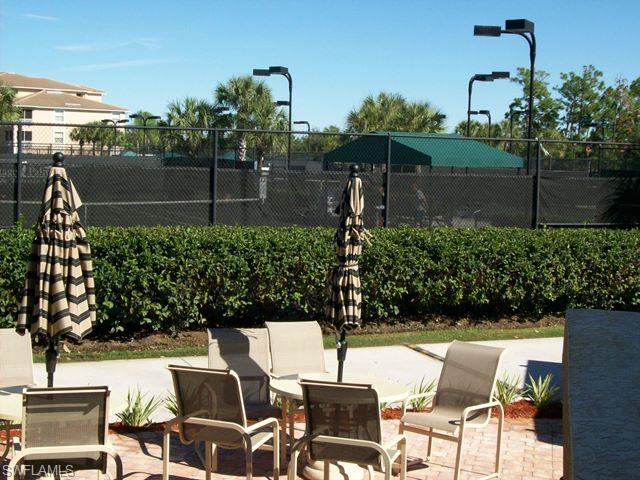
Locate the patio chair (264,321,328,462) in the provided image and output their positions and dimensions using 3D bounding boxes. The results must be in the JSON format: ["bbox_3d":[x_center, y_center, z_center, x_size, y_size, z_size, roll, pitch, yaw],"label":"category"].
[{"bbox_3d":[-0.179,1.260,9.075,0.610,1.000,0.740,0,4,-16],"label":"patio chair"}]

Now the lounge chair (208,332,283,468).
[{"bbox_3d":[-0.638,1.284,8.543,0.610,1.000,0.740,1,4,-13],"label":"lounge chair"}]

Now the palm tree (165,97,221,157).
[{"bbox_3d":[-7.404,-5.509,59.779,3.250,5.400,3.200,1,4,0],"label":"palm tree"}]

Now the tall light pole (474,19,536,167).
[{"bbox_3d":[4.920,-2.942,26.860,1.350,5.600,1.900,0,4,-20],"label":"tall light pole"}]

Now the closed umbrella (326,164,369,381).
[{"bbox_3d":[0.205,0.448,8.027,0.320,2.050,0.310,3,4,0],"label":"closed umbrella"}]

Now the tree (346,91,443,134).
[{"bbox_3d":[3.985,-4.973,55.787,5.300,5.800,4.200,1,4,0],"label":"tree"}]

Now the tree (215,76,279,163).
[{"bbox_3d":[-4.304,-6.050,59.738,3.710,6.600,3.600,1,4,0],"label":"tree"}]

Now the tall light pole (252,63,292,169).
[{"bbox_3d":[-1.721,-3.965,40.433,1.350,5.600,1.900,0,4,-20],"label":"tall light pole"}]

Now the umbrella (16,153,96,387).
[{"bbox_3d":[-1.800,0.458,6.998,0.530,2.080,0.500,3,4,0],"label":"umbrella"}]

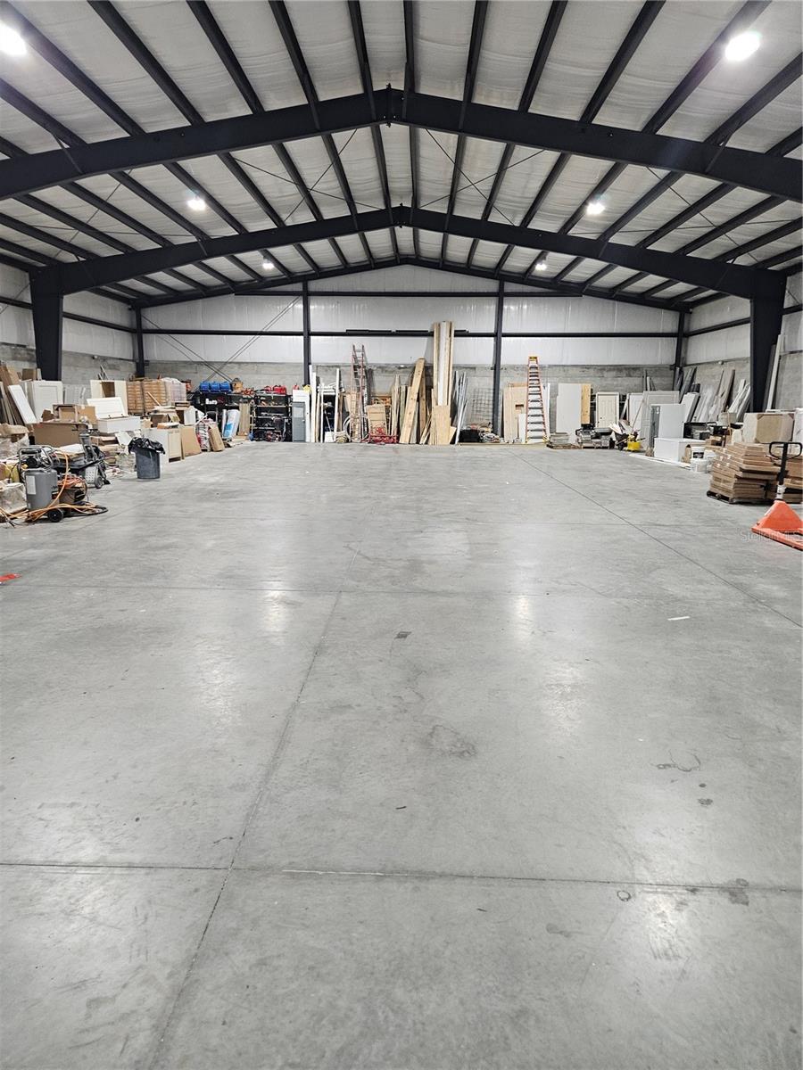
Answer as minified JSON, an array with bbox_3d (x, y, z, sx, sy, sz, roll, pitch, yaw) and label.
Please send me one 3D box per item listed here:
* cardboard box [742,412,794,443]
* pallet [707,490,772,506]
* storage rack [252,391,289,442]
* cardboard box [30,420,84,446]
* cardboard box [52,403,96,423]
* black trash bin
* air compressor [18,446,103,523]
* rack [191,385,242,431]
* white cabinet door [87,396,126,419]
[{"bbox_3d":[7.576,-2.188,14.678,0.800,0.600,0.570,1,11,1],"label":"cardboard box"},{"bbox_3d":[6.592,-0.741,13.634,1.020,0.130,1.080,1,11,1],"label":"pallet"},{"bbox_3d":[-5.319,-4.842,29.382,1.500,1.950,0.550,1,11,1],"label":"storage rack"},{"bbox_3d":[-7.584,-2.300,16.109,1.120,0.600,0.600,-2,11,-12],"label":"cardboard box"},{"bbox_3d":[-7.965,-2.959,17.375,0.950,0.480,0.550,-1,11,-6],"label":"cardboard box"},{"bbox_3d":[-5.816,-1.779,16.313,0.680,0.900,0.680,1,11,1],"label":"black trash bin"},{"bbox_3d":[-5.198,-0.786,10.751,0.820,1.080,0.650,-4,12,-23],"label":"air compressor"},{"bbox_3d":[-7.634,-4.858,29.291,2.000,1.950,0.600,1,11,1],"label":"rack"},{"bbox_3d":[-7.913,-3.421,19.128,0.920,0.560,0.400,1,11,1],"label":"white cabinet door"}]

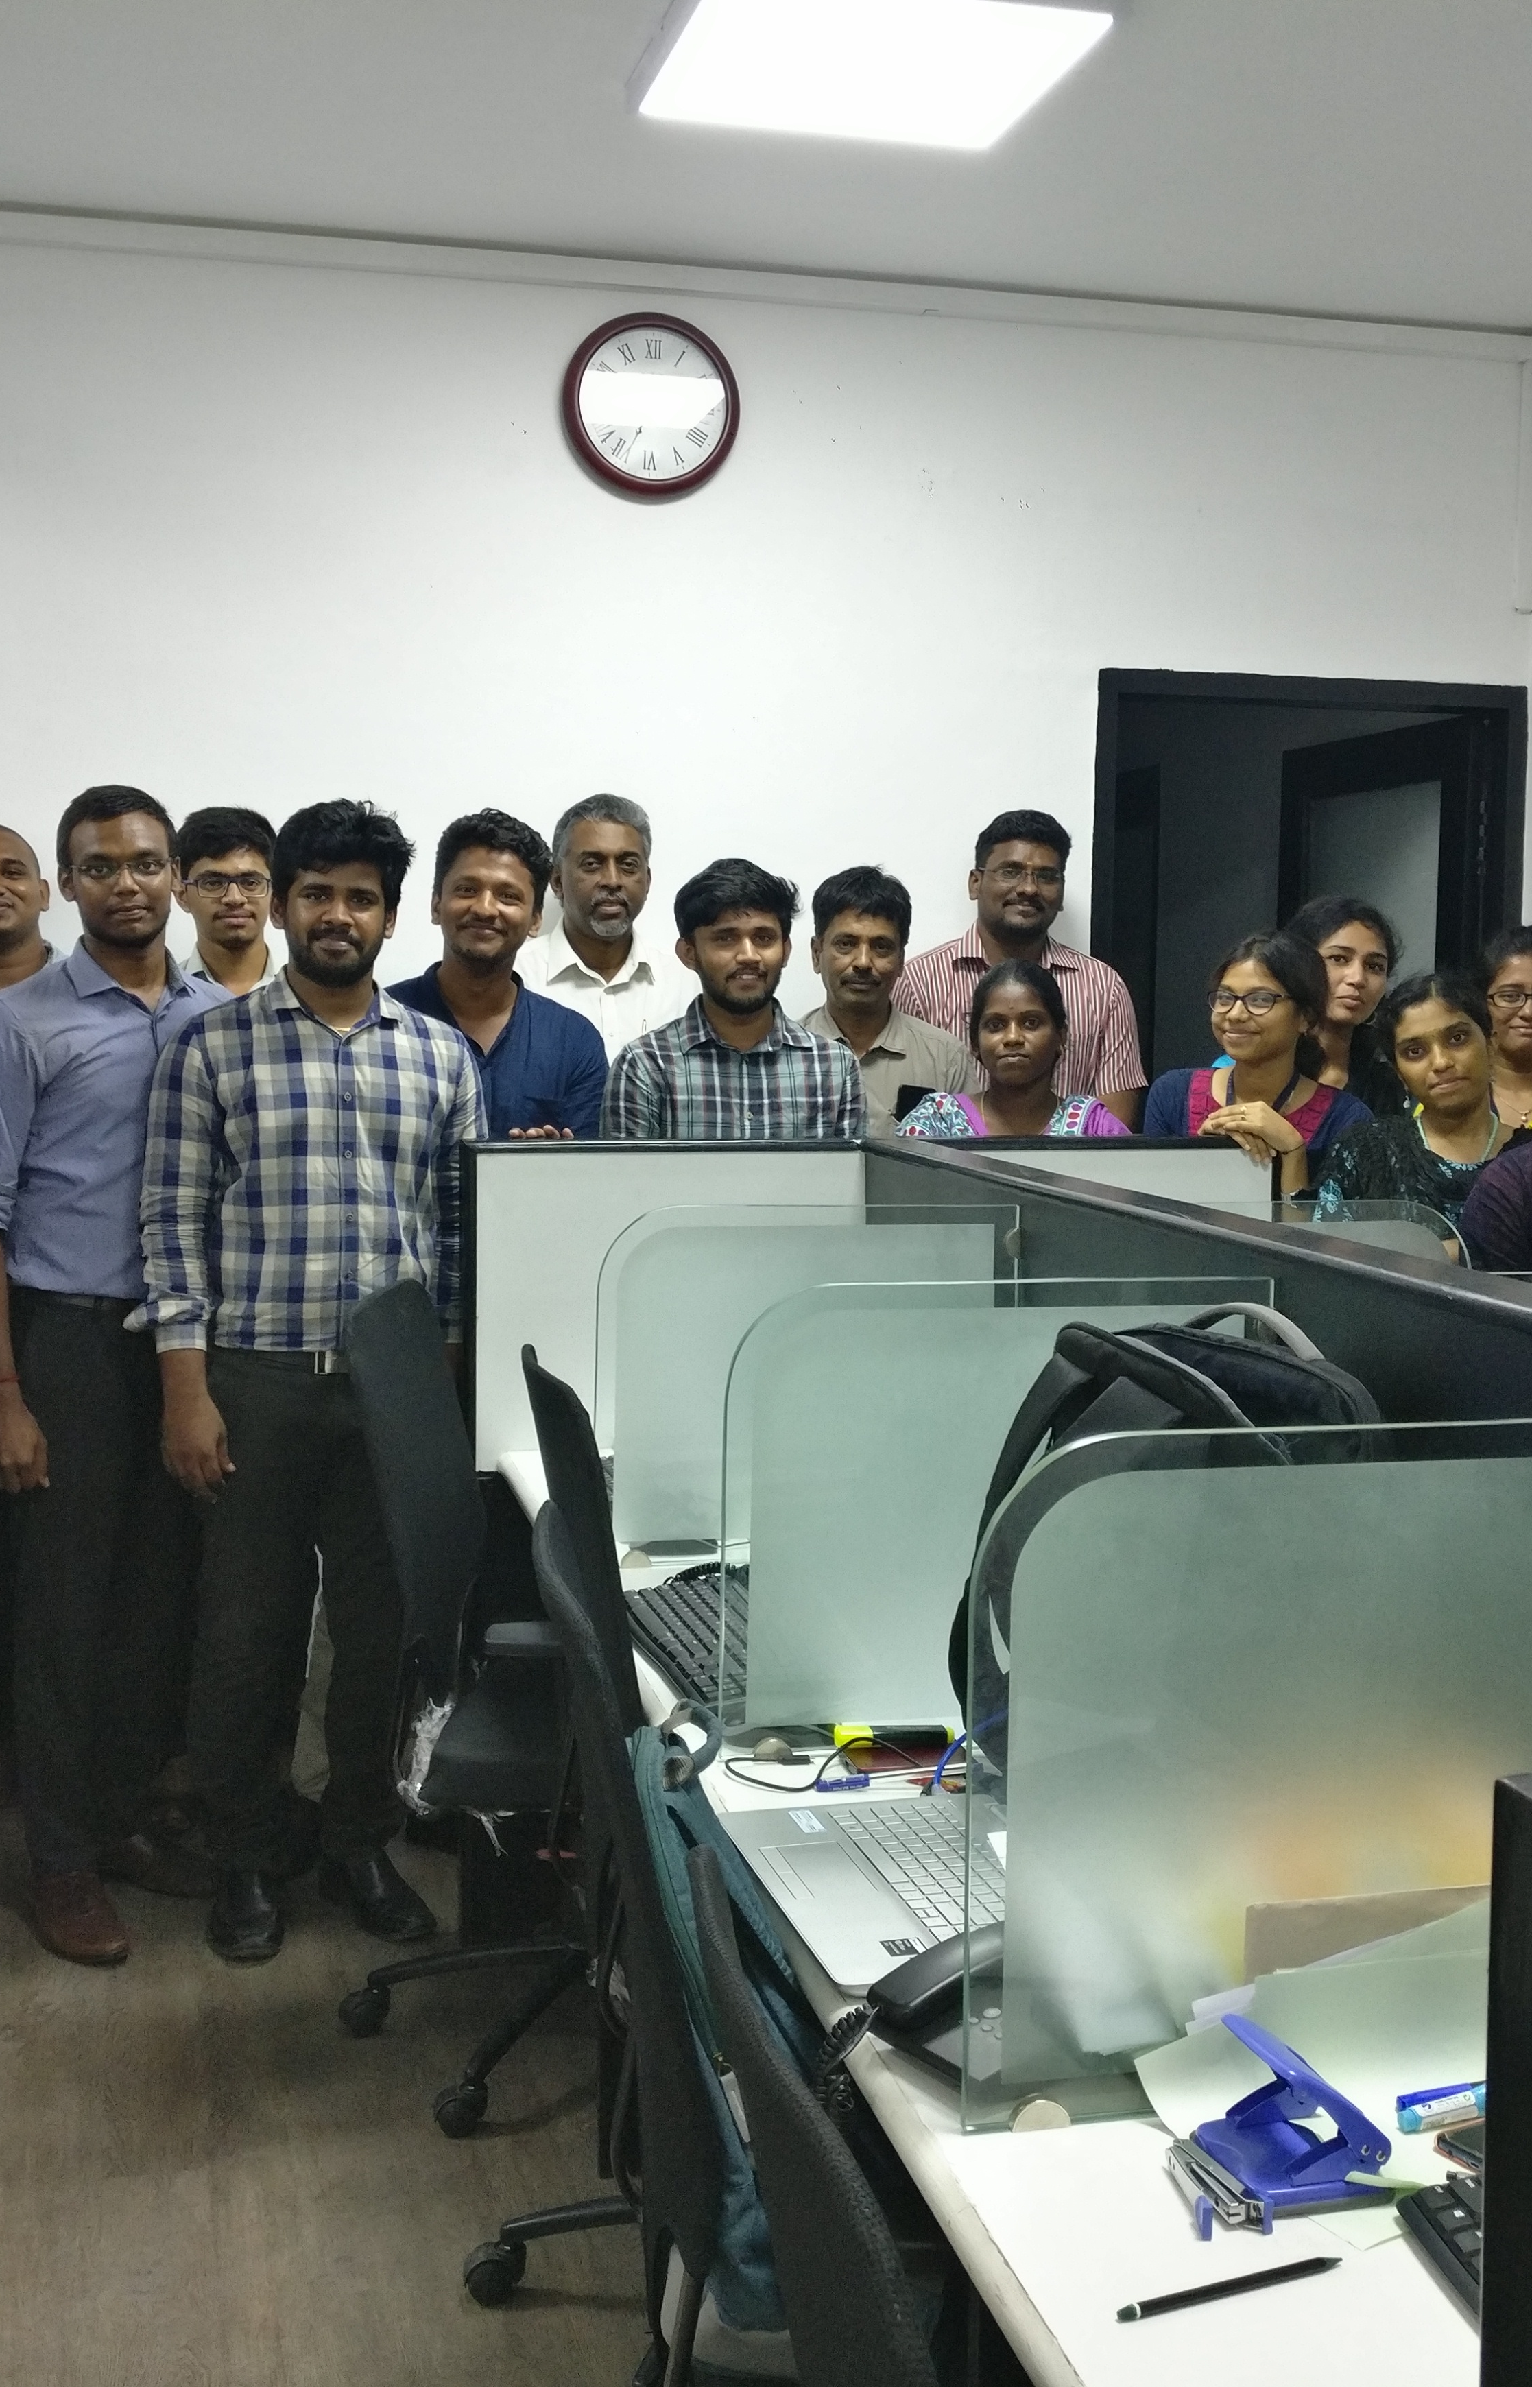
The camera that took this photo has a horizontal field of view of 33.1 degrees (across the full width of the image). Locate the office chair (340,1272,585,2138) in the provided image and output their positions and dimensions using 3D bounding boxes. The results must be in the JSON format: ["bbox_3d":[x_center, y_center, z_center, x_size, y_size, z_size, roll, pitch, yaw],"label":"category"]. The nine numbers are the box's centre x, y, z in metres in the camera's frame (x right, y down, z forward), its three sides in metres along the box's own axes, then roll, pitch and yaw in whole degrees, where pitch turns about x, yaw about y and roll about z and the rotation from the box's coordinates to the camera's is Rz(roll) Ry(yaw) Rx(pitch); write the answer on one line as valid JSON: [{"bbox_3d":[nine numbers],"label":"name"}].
[{"bbox_3d":[-0.241,0.658,3.480,0.630,1.040,0.620,1,5,-1],"label":"office chair"}]

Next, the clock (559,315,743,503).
[{"bbox_3d":[-0.215,-1.462,4.768,0.336,0.336,0.045,0,5,-12],"label":"clock"}]

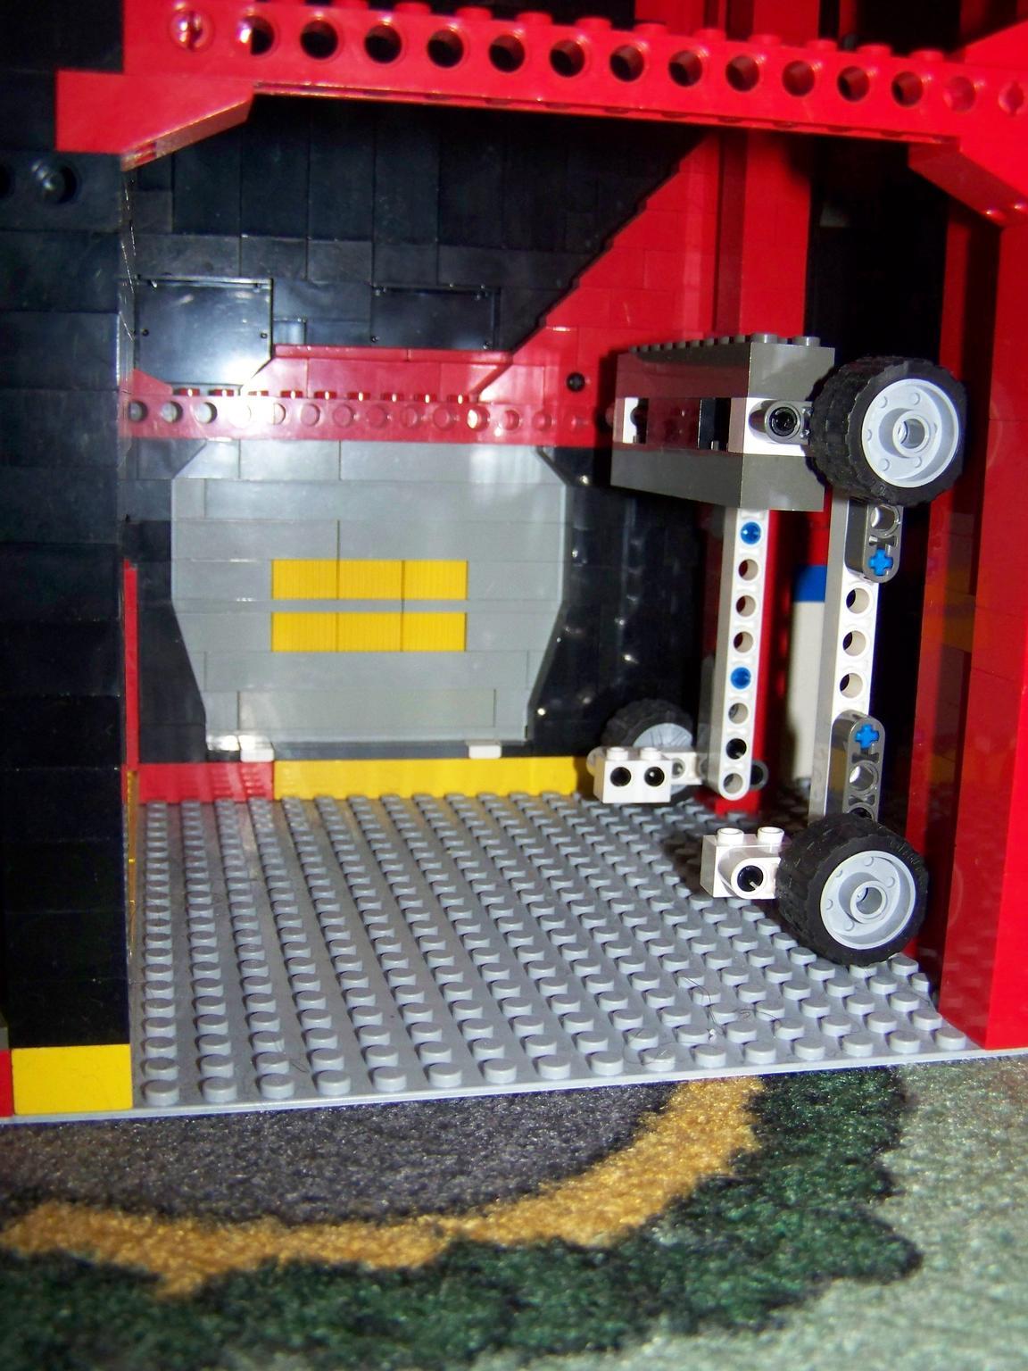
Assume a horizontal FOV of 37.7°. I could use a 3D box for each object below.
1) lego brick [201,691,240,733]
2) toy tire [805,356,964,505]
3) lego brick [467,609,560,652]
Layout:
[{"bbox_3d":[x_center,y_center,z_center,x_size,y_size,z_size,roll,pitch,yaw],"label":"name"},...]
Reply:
[{"bbox_3d":[-0.072,0.005,0.370,0.009,0.010,0.008,-1,10,-13],"label":"lego brick"},{"bbox_3d":[0.064,-0.043,0.258,0.024,0.024,0.014,-1,10,-13],"label":"toy tire"},{"bbox_3d":[-0.002,-0.014,0.383,0.023,0.010,0.008,-1,10,-13],"label":"lego brick"}]

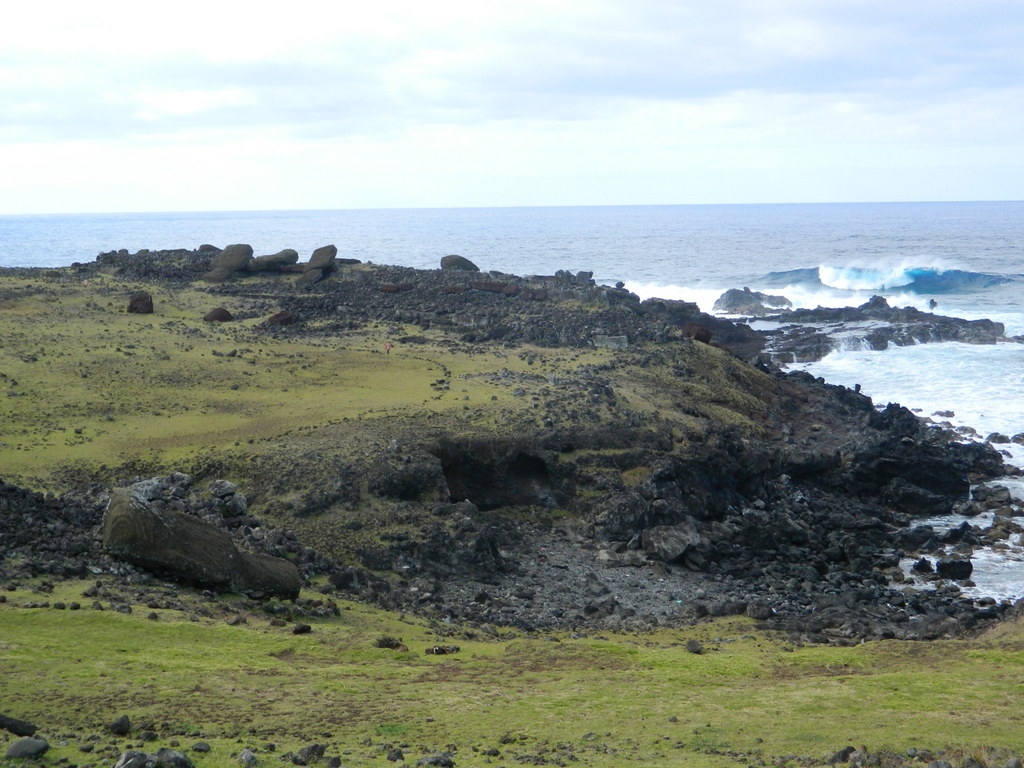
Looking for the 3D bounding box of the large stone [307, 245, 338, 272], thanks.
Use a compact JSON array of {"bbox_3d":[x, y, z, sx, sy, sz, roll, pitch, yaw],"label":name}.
[{"bbox_3d":[-17.820,-11.802,158.566,2.900,2.500,2.300,-1,6,-6],"label":"large stone"}]

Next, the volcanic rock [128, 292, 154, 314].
[{"bbox_3d":[-25.791,-5.589,117.062,1.805,1.482,1.715,-2,6,-12],"label":"volcanic rock"}]

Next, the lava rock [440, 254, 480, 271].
[{"bbox_3d":[-4.019,-9.444,131.600,3.122,1.327,2.185,-1,6,-2],"label":"lava rock"}]

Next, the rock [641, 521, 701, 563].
[{"bbox_3d":[5.141,5.077,54.523,1.908,1.293,1.622,0,6,5],"label":"rock"}]

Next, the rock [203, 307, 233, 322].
[{"bbox_3d":[-19.222,-4.511,110.246,1.896,0.951,1.801,-2,6,-10],"label":"rock"}]

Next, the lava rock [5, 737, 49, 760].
[{"bbox_3d":[-6.496,4.875,22.584,0.603,0.271,0.452,-3,6,-17],"label":"lava rock"}]

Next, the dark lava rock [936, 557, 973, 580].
[{"bbox_3d":[15.398,6.420,58.674,1.253,0.777,1.065,1,6,15],"label":"dark lava rock"}]

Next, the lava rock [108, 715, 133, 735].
[{"bbox_3d":[-5.561,4.831,23.890,0.340,0.268,0.272,-2,6,-14],"label":"lava rock"}]

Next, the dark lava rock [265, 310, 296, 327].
[{"bbox_3d":[-14.720,-4.192,107.920,1.856,0.993,1.670,-2,6,-8],"label":"dark lava rock"}]

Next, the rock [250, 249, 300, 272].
[{"bbox_3d":[-19.335,-10.095,137.278,4.071,1.872,2.035,-2,6,-8],"label":"rock"}]

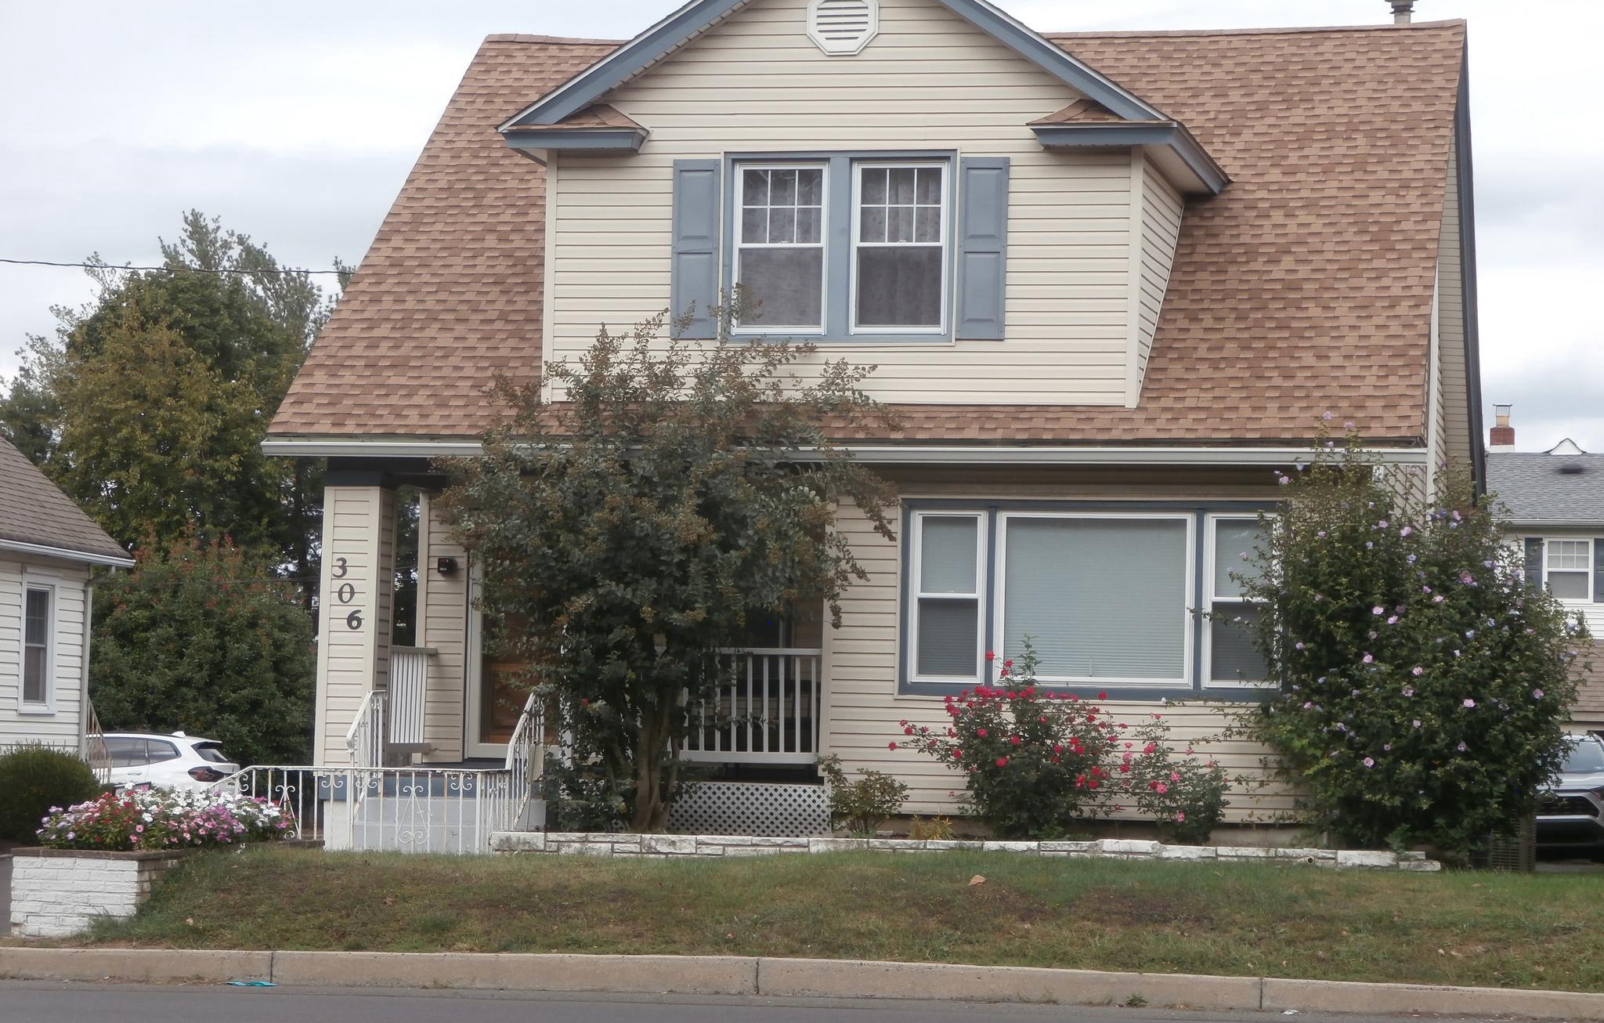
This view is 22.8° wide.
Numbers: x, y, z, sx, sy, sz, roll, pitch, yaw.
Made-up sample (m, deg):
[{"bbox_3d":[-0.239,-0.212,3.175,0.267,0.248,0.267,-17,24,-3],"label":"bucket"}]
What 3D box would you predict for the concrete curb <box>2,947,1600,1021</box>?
[{"bbox_3d":[-0.186,2.880,24.250,10.028,0.220,0.180,0,-2,12],"label":"concrete curb"}]

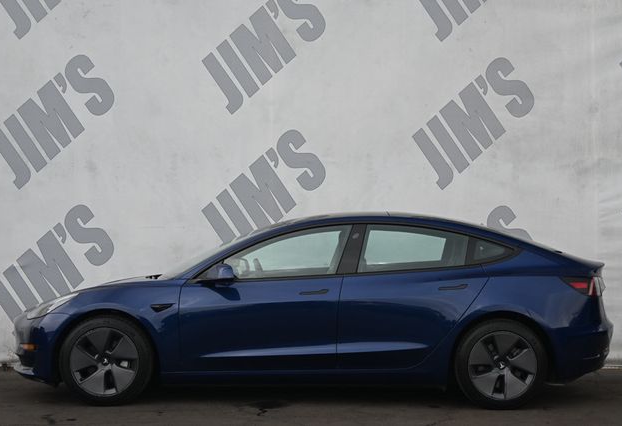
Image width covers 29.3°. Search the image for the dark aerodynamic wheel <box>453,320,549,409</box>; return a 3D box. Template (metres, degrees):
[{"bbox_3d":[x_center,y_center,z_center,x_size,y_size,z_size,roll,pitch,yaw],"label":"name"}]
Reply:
[{"bbox_3d":[1.380,1.101,8.675,0.668,0.665,0.235,0,-1,1],"label":"dark aerodynamic wheel"}]

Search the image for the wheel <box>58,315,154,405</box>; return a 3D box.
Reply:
[{"bbox_3d":[-1.493,1.083,8.750,0.668,0.665,0.235,0,-1,1],"label":"wheel"}]

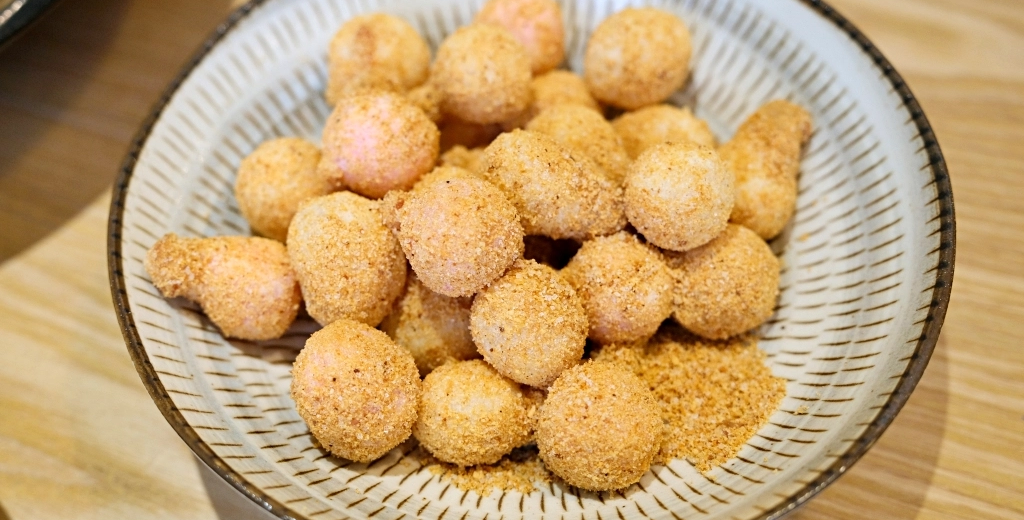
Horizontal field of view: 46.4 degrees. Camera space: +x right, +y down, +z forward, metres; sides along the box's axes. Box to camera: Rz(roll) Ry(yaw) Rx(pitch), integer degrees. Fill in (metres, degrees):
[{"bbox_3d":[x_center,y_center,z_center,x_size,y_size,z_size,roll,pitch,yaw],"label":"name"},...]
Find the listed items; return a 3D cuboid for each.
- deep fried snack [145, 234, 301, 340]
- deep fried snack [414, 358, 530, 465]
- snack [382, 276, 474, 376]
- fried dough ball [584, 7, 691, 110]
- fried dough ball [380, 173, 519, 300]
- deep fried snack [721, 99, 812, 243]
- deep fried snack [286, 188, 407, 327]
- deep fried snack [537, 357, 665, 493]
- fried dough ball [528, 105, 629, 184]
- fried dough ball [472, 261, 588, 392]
[{"bbox_3d":[-0.069,0.006,0.285,0.037,0.024,0.024,10,56,10],"label":"deep fried snack"},{"bbox_3d":[-0.009,0.035,0.274,0.026,0.025,0.026,-1,55,2],"label":"deep fried snack"},{"bbox_3d":[-0.019,0.015,0.293,0.027,0.027,0.027,-1,55,2],"label":"snack"},{"bbox_3d":[0.034,-0.055,0.325,0.029,0.028,0.028,-1,55,2],"label":"fried dough ball"},{"bbox_3d":[-0.013,-0.006,0.276,0.031,0.029,0.029,-1,55,2],"label":"fried dough ball"},{"bbox_3d":[0.067,-0.023,0.309,0.024,0.024,0.039,24,59,18],"label":"deep fried snack"},{"bbox_3d":[-0.040,0.000,0.289,0.029,0.030,0.030,-1,55,2],"label":"deep fried snack"},{"bbox_3d":[0.022,0.042,0.303,0.032,0.032,0.033,-1,54,1],"label":"deep fried snack"},{"bbox_3d":[0.017,-0.028,0.310,0.028,0.028,0.028,-1,55,2],"label":"fried dough ball"},{"bbox_3d":[0.004,0.015,0.277,0.027,0.029,0.029,-1,55,2],"label":"fried dough ball"}]

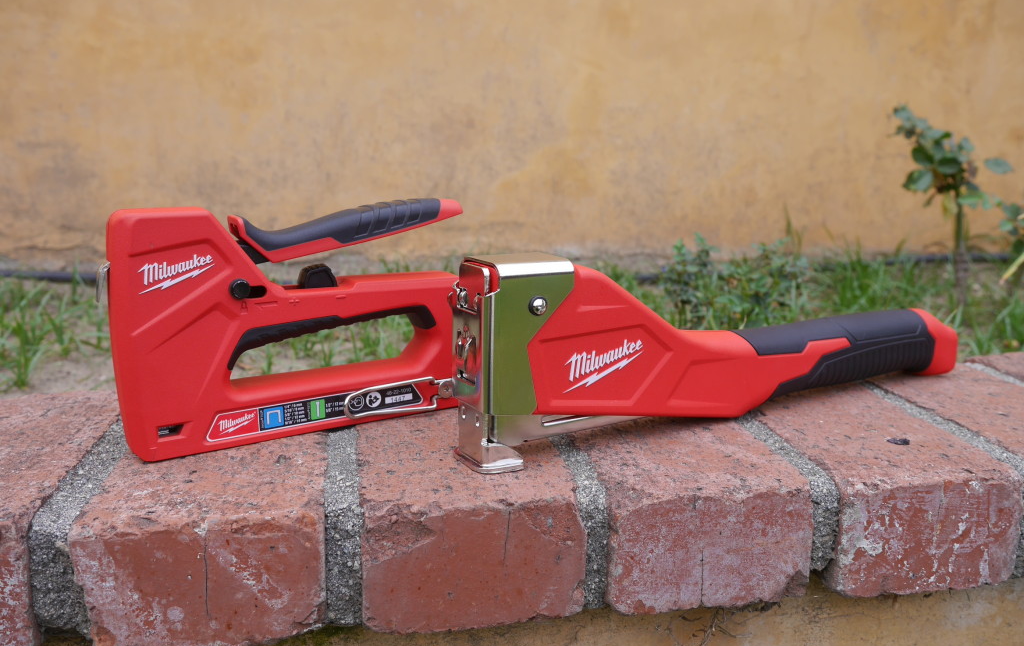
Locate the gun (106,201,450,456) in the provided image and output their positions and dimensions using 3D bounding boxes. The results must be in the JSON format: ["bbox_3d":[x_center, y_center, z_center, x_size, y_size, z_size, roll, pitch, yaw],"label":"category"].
[{"bbox_3d":[-0.113,-0.005,0.445,0.190,0.123,0.035,-7,17,-28],"label":"gun"}]

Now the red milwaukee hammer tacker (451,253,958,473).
[{"bbox_3d":[0.134,0.002,0.478,0.357,0.101,0.039,-7,16,-27],"label":"red milwaukee hammer tacker"}]

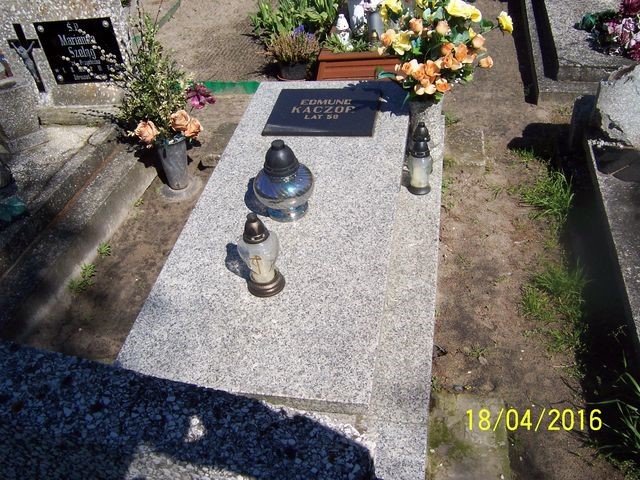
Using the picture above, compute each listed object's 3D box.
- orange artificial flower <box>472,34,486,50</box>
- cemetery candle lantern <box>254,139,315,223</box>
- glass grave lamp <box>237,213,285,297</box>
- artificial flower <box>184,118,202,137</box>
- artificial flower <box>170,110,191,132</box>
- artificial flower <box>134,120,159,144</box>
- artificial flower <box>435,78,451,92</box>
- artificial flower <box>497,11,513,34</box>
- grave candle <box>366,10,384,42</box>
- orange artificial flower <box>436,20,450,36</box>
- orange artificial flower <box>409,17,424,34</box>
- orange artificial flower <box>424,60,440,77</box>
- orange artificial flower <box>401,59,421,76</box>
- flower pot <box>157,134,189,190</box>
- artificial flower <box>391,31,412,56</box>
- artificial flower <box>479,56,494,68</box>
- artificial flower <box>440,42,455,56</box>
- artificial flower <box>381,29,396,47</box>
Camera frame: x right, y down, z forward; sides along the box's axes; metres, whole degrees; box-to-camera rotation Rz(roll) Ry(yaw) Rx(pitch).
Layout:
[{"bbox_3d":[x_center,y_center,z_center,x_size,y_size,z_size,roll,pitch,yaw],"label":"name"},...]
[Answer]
[{"bbox_3d":[0.520,-0.644,1.990,0.048,0.050,0.048,-15,42,-8],"label":"orange artificial flower"},{"bbox_3d":[-0.124,-0.220,2.119,0.205,0.288,0.205,3,41,11],"label":"cemetery candle lantern"},{"bbox_3d":[-0.167,0.032,1.676,0.113,0.260,0.113,2,43,11],"label":"glass grave lamp"},{"bbox_3d":[-0.469,-0.417,2.260,0.072,0.070,0.072,-12,42,-5],"label":"artificial flower"},{"bbox_3d":[-0.519,-0.445,2.270,0.075,0.070,0.072,2,43,11],"label":"artificial flower"},{"bbox_3d":[-0.651,-0.404,2.290,0.085,0.078,0.080,19,48,27],"label":"artificial flower"},{"bbox_3d":[0.406,-0.511,2.020,0.053,0.046,0.052,-5,42,3],"label":"artificial flower"},{"bbox_3d":[0.738,-0.870,2.440,0.050,0.085,0.090,3,36,36],"label":"artificial flower"},{"bbox_3d":[0.305,-1.164,3.350,0.088,0.185,0.088,3,39,13],"label":"grave candle"},{"bbox_3d":[0.484,-0.829,2.390,0.056,0.062,0.056,3,28,11],"label":"orange artificial flower"},{"bbox_3d":[0.315,-0.700,1.990,0.050,0.056,0.050,2,43,11],"label":"orange artificial flower"},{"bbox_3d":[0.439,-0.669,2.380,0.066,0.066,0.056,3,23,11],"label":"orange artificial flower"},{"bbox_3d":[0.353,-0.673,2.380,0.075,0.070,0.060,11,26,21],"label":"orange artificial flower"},{"bbox_3d":[-0.575,-0.303,2.393,0.112,0.230,0.112,0,43,0],"label":"flower pot"},{"bbox_3d":[0.269,-0.647,2.010,0.075,0.065,0.070,19,48,27],"label":"artificial flower"},{"bbox_3d":[0.663,-0.707,2.430,0.055,0.050,0.060,-30,28,-27],"label":"artificial flower"},{"bbox_3d":[0.414,-0.618,1.980,0.048,0.048,0.048,2,43,11],"label":"artificial flower"},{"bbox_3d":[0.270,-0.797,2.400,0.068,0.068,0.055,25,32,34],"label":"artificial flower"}]

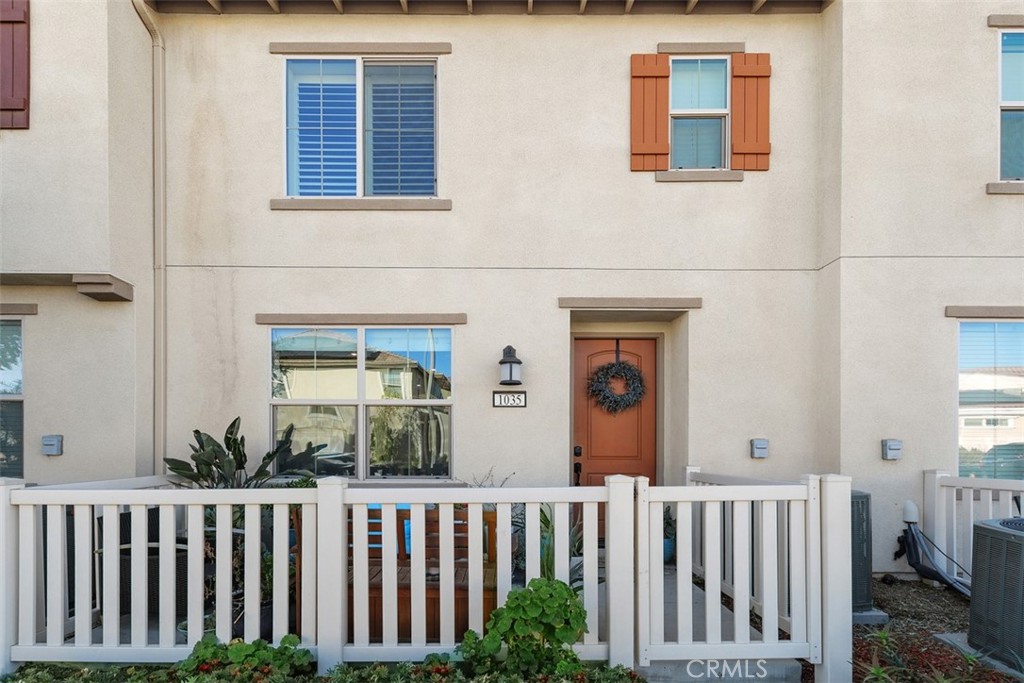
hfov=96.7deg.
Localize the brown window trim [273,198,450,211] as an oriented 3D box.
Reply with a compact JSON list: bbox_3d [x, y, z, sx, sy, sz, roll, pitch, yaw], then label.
[{"bbox_3d":[-1.469,-1.329,4.440,1.768,0.107,0.070,0,0,0],"label":"brown window trim"}]

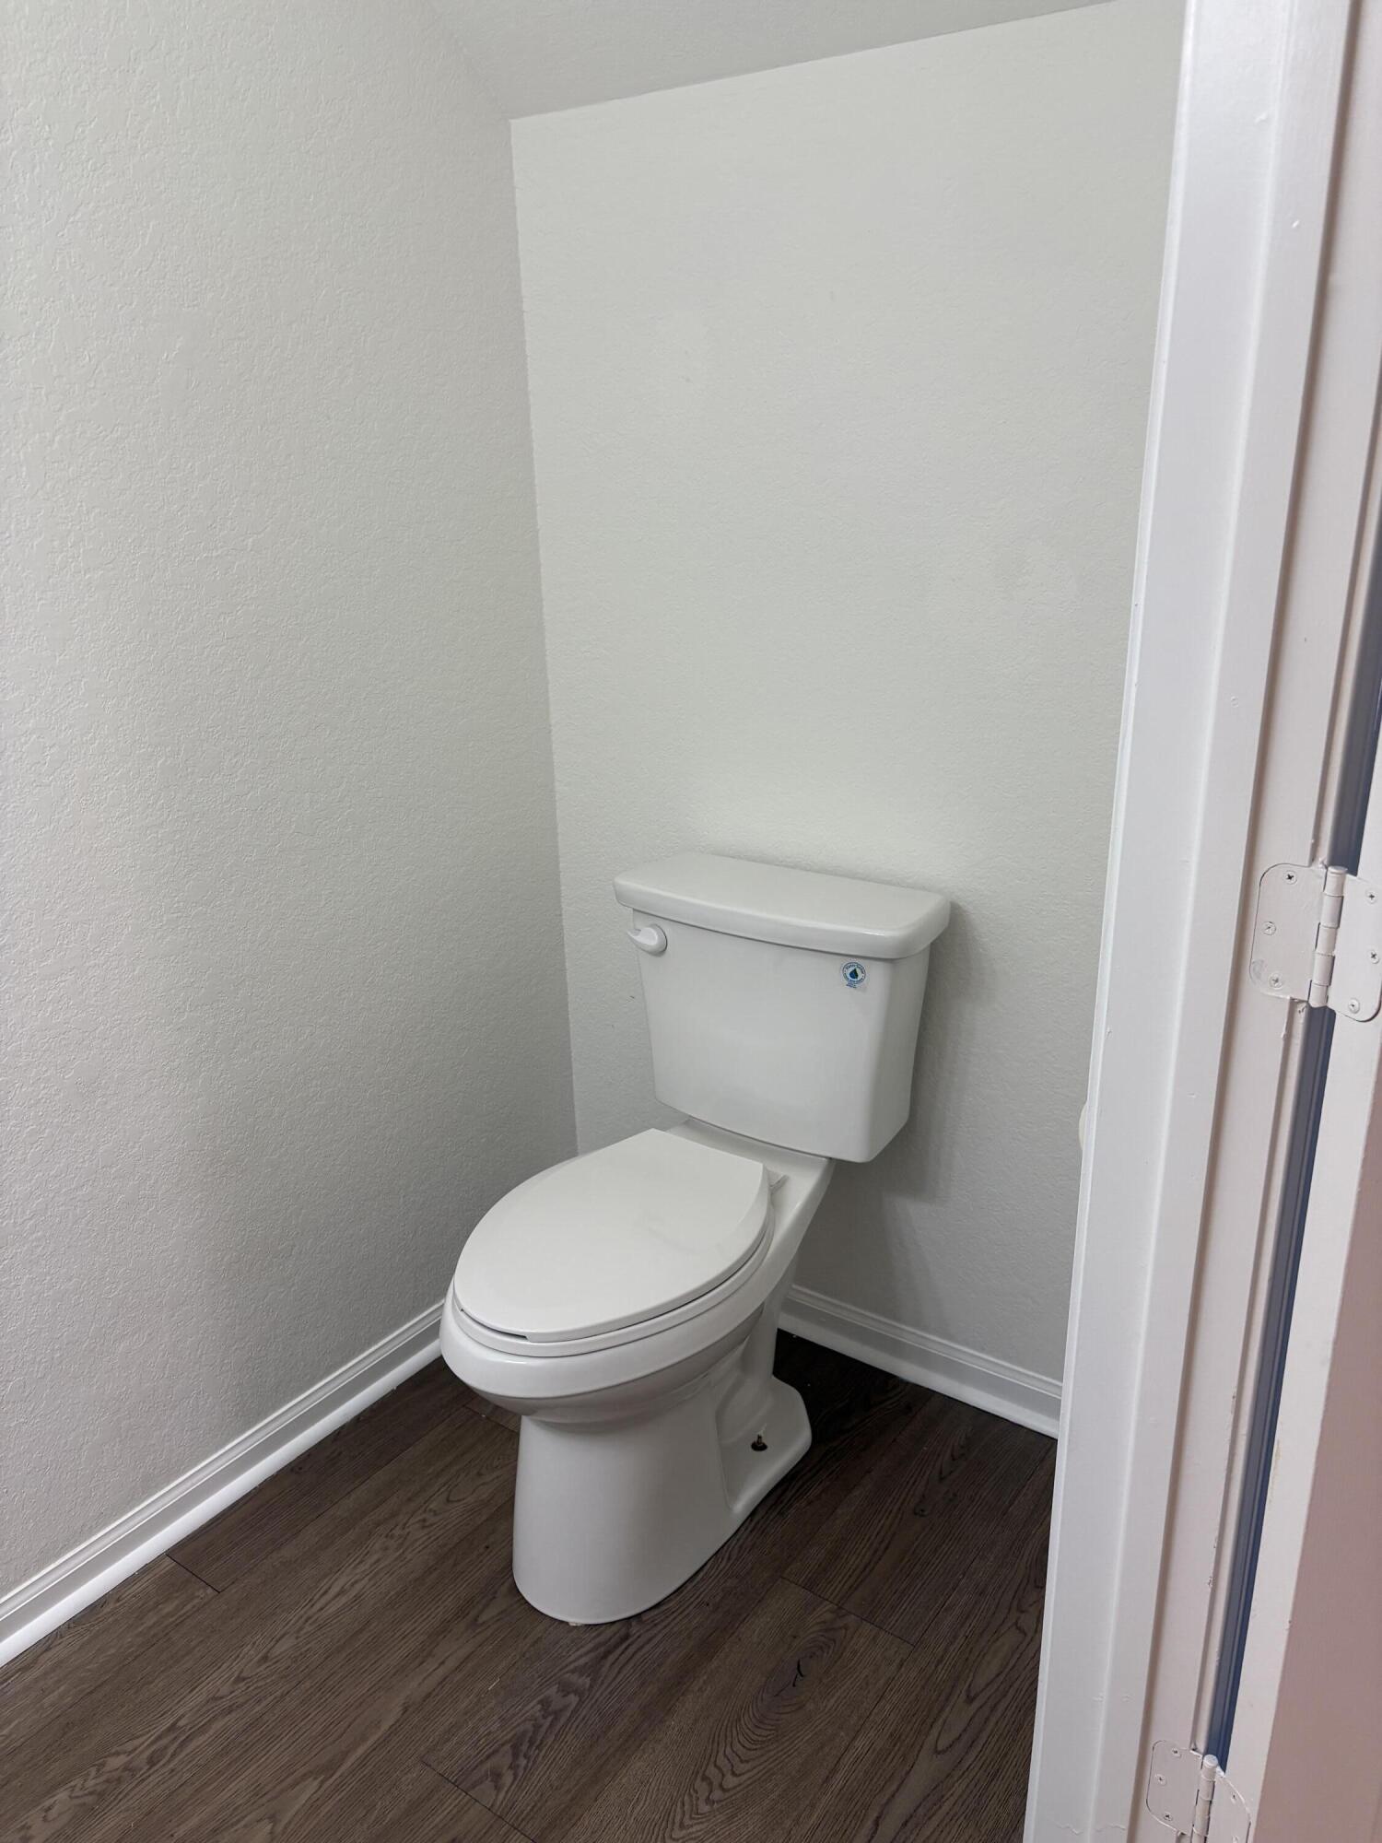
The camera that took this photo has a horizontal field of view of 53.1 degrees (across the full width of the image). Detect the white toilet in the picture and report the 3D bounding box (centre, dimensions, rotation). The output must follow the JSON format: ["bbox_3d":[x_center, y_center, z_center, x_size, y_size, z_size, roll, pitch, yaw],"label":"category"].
[{"bbox_3d":[-0.028,0.393,1.767,0.432,0.766,0.733,12,24,33],"label":"white toilet"}]

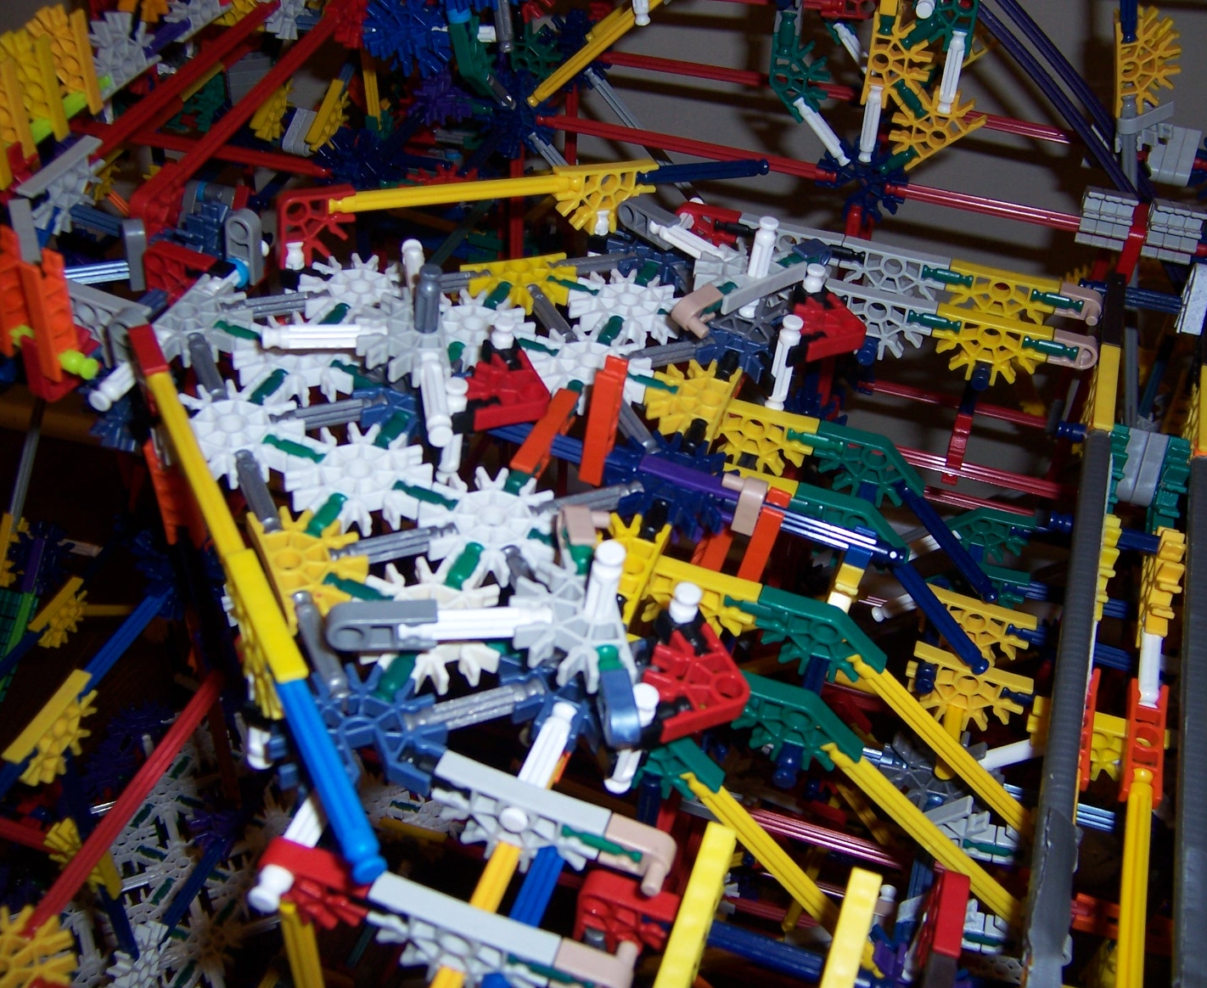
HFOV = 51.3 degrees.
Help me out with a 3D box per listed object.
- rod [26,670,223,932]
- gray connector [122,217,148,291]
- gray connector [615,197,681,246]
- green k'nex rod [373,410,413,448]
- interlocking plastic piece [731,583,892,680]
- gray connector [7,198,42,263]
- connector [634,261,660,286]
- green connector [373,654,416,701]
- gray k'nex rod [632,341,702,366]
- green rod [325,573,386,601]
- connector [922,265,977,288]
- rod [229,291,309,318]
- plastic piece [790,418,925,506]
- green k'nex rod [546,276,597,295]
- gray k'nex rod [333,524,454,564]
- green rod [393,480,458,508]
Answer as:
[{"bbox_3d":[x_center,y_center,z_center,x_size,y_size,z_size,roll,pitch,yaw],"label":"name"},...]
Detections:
[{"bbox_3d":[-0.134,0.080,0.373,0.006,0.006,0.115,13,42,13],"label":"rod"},{"bbox_3d":[-0.148,-0.076,0.397,0.006,0.023,0.009,-13,47,-24],"label":"gray connector"},{"bbox_3d":[0.015,-0.091,0.420,0.023,0.009,0.006,30,38,27],"label":"gray connector"},{"bbox_3d":[-0.057,-0.016,0.340,0.006,0.006,0.017,19,42,9],"label":"green k'nex rod"},{"bbox_3d":[0.053,0.036,0.318,0.035,0.021,0.006,15,42,12],"label":"interlocking plastic piece"},{"bbox_3d":[-0.187,-0.085,0.406,0.006,0.024,0.010,-14,42,-22],"label":"gray connector"},{"bbox_3d":[0.014,-0.073,0.417,0.017,0.006,0.006,19,43,9],"label":"connector"},{"bbox_3d":[-0.046,0.041,0.281,0.006,0.006,0.017,19,42,8],"label":"green connector"},{"bbox_3d":[0.020,-0.043,0.387,0.033,0.006,0.006,-13,46,-24],"label":"gray k'nex rod"},{"bbox_3d":[-0.059,0.025,0.302,0.017,0.006,0.006,19,42,9],"label":"green rod"},{"bbox_3d":[0.120,-0.076,0.437,0.017,0.006,0.006,12,34,11],"label":"connector"},{"bbox_3d":[-0.098,-0.057,0.378,0.033,0.006,0.006,-13,47,-24],"label":"rod"},{"bbox_3d":[0.080,-0.008,0.387,0.040,0.024,0.006,15,42,13],"label":"plastic piece"},{"bbox_3d":[-0.010,-0.068,0.410,0.018,0.006,0.006,19,42,8],"label":"green k'nex rod"},{"bbox_3d":[-0.053,0.013,0.317,0.033,0.006,0.006,-13,47,-24],"label":"gray k'nex rod"},{"bbox_3d":[-0.047,0.002,0.329,0.017,0.006,0.006,19,42,9],"label":"green rod"}]

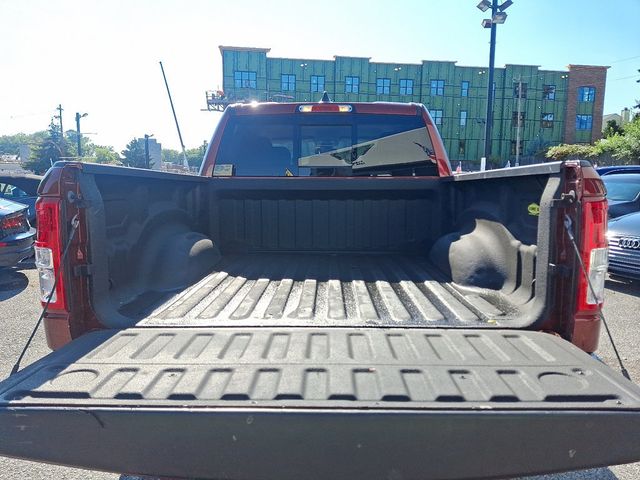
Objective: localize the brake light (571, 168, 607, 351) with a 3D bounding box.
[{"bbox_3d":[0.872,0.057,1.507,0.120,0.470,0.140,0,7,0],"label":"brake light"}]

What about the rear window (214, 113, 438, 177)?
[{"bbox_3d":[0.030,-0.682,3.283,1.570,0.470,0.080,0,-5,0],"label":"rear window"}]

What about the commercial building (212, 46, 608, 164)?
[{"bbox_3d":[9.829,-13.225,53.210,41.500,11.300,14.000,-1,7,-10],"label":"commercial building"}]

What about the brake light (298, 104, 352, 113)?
[{"bbox_3d":[0.040,-0.954,3.353,0.400,0.060,0.050,0,7,0],"label":"brake light"}]

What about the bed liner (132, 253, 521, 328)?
[{"bbox_3d":[0.015,0.180,2.356,1.290,0.080,1.700,0,7,0],"label":"bed liner"}]

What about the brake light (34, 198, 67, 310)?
[{"bbox_3d":[-0.872,0.042,1.505,0.115,0.365,0.125,0,7,0],"label":"brake light"}]

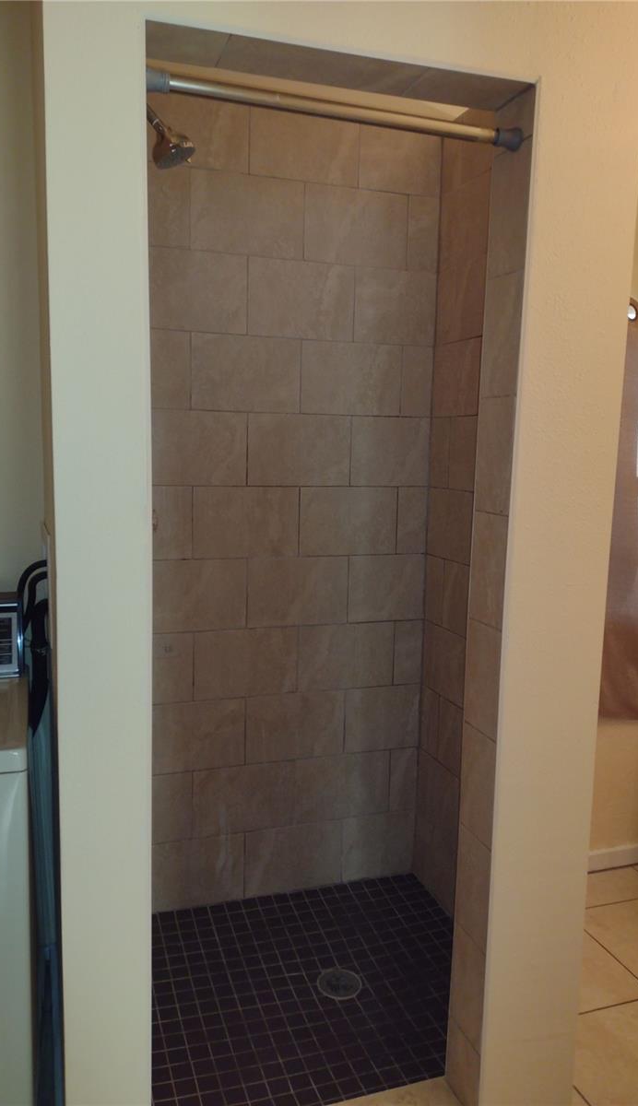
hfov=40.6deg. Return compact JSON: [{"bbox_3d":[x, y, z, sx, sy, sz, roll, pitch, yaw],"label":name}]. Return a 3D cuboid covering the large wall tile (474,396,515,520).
[{"bbox_3d":[0.311,-0.170,1.507,0.009,0.201,0.112,-2,9,-19],"label":"large wall tile"}]

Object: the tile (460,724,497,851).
[{"bbox_3d":[0.300,0.432,1.596,0.009,0.201,0.112,-2,9,-19],"label":"tile"}]

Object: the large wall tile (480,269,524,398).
[{"bbox_3d":[0.315,-0.371,1.478,0.009,0.201,0.112,-2,9,-19],"label":"large wall tile"}]

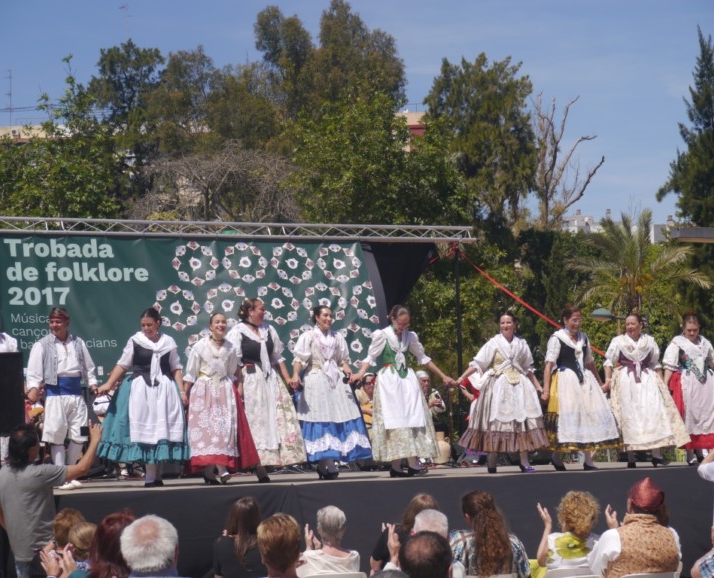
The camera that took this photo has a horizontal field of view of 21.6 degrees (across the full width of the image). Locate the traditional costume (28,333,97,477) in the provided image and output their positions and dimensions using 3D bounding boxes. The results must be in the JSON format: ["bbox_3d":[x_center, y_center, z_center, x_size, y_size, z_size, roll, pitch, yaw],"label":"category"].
[{"bbox_3d":[-2.684,1.031,16.974,0.589,1.308,0.368,0,-4,-14],"label":"traditional costume"}]

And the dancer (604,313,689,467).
[{"bbox_3d":[3.035,1.061,19.530,0.872,1.614,0.680,-1,-2,-6],"label":"dancer"}]

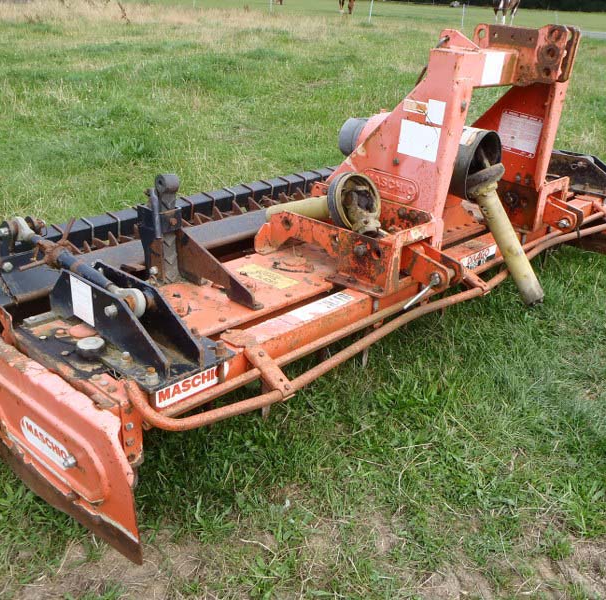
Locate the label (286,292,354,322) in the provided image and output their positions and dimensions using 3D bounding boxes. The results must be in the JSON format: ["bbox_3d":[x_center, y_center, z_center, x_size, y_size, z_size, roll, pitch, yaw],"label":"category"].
[{"bbox_3d":[0.055,0.018,1.907,0.069,0.004,0.240,24,32,39],"label":"label"}]

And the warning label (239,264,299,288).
[{"bbox_3d":[-0.116,-0.077,2.102,0.211,0.004,0.085,24,32,39],"label":"warning label"}]

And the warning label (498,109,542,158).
[{"bbox_3d":[0.878,-0.676,2.632,0.177,0.157,0.004,28,35,36],"label":"warning label"}]

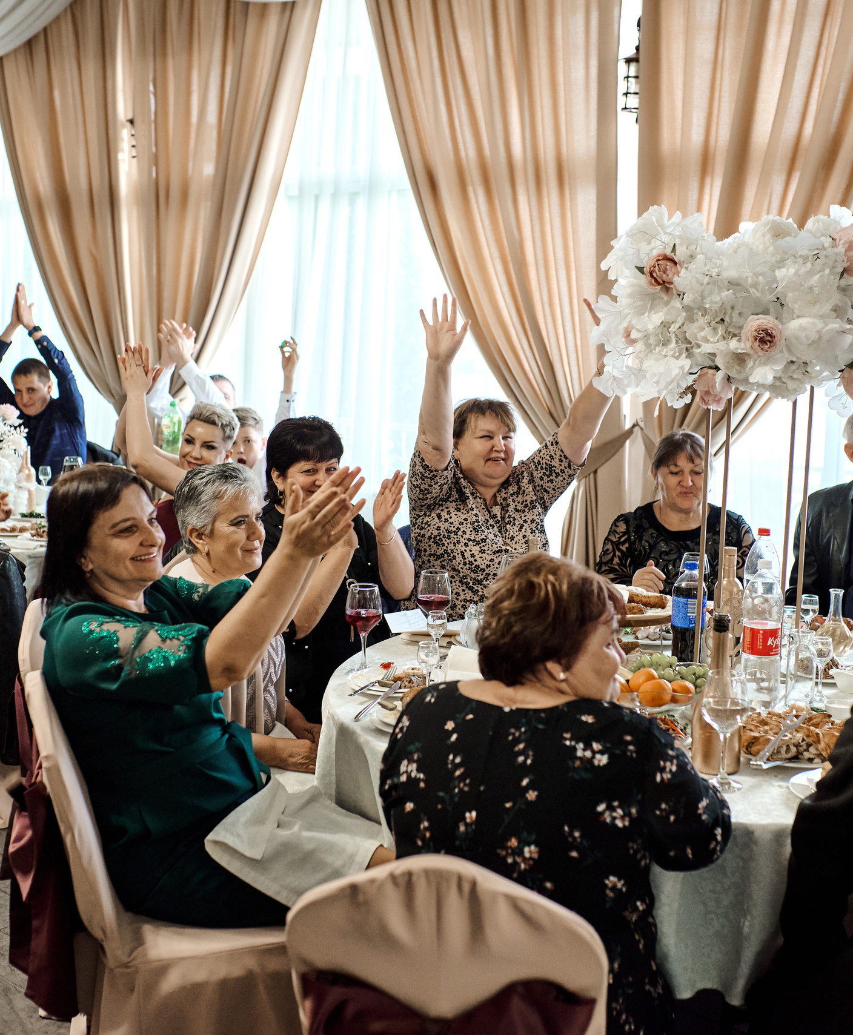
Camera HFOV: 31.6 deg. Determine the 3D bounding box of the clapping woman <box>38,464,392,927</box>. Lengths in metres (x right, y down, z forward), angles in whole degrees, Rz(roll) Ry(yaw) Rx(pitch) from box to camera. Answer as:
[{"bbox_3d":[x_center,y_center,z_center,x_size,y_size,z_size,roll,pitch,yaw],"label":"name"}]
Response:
[{"bbox_3d":[-0.363,0.556,2.856,0.740,1.300,0.560,0,8,-1],"label":"clapping woman"}]

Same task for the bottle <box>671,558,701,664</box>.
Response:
[{"bbox_3d":[0.591,0.244,3.386,0.081,0.280,0.081,0,8,0],"label":"bottle"}]

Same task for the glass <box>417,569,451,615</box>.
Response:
[{"bbox_3d":[0.021,0.235,3.806,0.085,0.210,0.085,1,9,0],"label":"glass"}]

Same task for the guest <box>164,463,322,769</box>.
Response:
[{"bbox_3d":[-0.372,0.497,3.453,0.720,1.250,0.500,1,8,5],"label":"guest"}]

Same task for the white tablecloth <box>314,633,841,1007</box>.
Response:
[{"bbox_3d":[0.645,0.772,3.539,1.800,0.760,1.800,1,9,0],"label":"white tablecloth"}]

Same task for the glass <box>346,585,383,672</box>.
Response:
[{"bbox_3d":[-0.148,0.259,3.541,0.087,0.200,0.087,0,8,0],"label":"glass"}]

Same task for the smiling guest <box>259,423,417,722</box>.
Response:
[{"bbox_3d":[-0.230,0.401,4.064,0.580,1.310,0.750,-8,12,-44],"label":"smiling guest"}]

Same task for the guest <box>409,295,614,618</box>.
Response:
[{"bbox_3d":[0.221,0.192,4.346,0.620,1.650,0.720,-1,9,-13],"label":"guest"}]

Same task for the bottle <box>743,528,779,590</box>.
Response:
[{"bbox_3d":[0.799,0.194,3.591,0.090,0.325,0.090,0,8,0],"label":"bottle"}]

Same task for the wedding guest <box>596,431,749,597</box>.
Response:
[{"bbox_3d":[0.728,0.371,4.424,0.500,1.240,0.680,1,8,5],"label":"wedding guest"}]

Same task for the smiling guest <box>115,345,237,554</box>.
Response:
[{"bbox_3d":[-0.921,0.140,5.221,0.660,1.460,0.500,0,8,0],"label":"smiling guest"}]

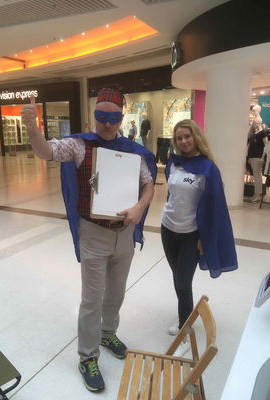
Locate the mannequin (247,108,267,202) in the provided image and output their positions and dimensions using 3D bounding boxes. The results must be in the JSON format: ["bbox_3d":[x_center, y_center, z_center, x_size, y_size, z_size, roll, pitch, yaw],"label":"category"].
[{"bbox_3d":[2.470,-0.921,6.805,0.450,1.920,0.340,1,12,5],"label":"mannequin"}]

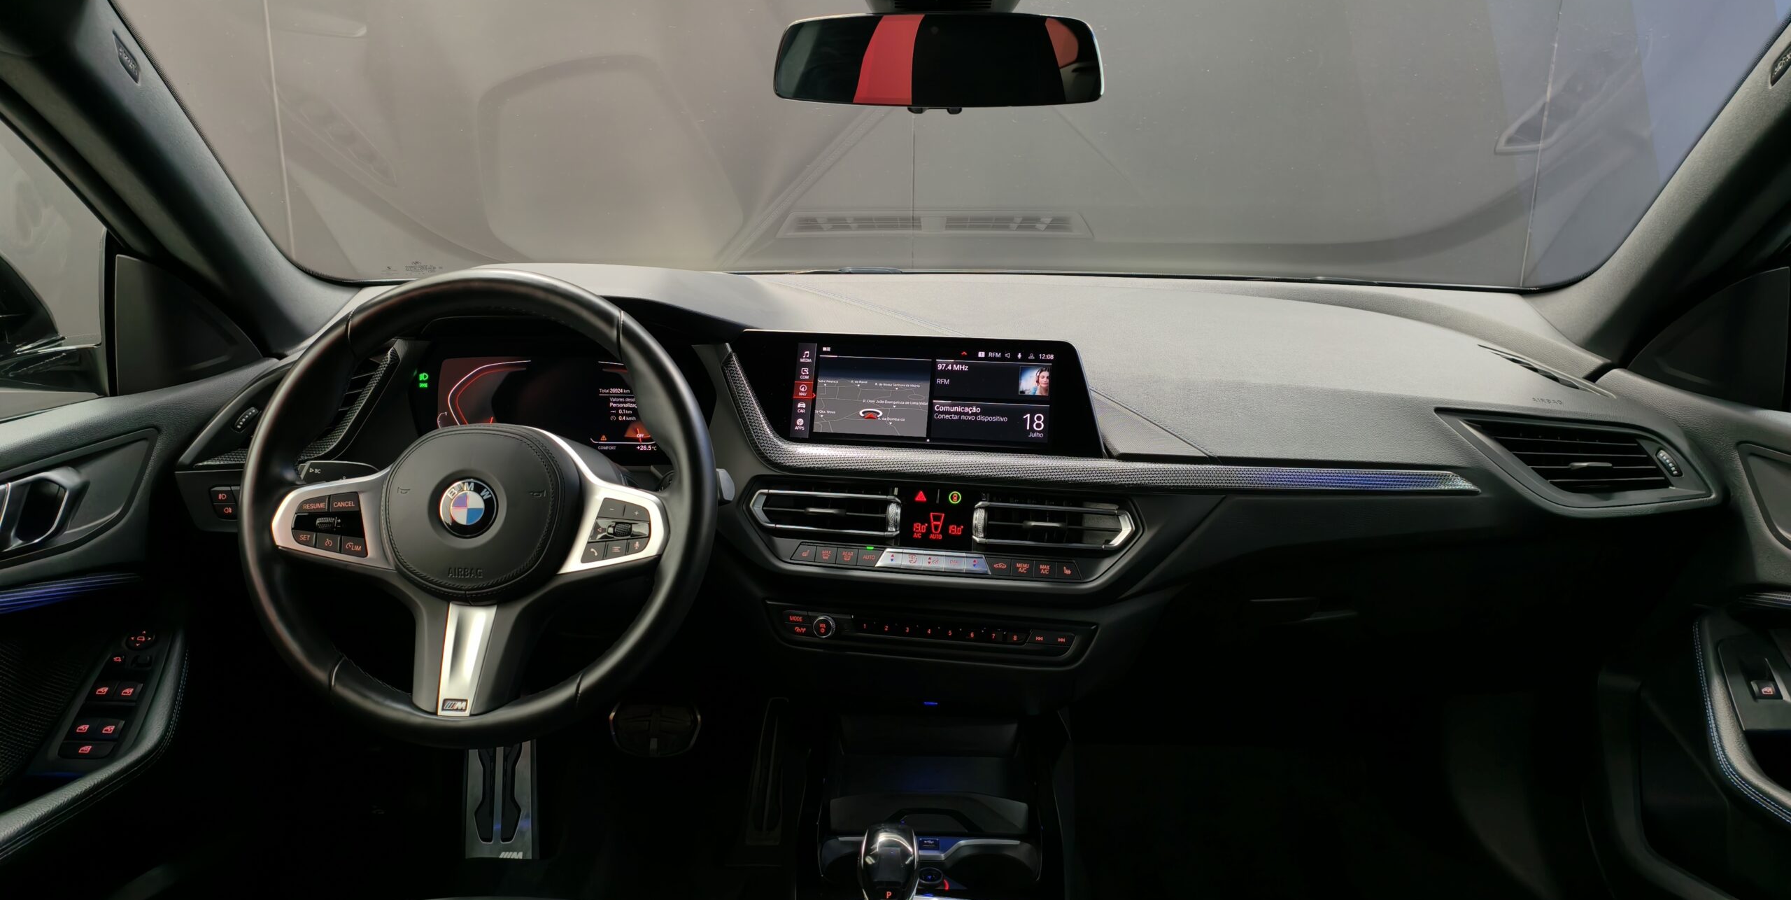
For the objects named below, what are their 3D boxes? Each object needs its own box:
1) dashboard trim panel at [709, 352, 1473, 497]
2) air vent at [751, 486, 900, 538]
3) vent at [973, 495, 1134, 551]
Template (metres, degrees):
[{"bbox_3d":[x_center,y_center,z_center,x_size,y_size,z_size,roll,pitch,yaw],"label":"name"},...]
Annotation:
[{"bbox_3d":[0.178,-0.028,1.107,0.675,0.110,0.060,2,4,4],"label":"dashboard trim panel"},{"bbox_3d":[-0.067,0.059,1.143,0.140,0.037,0.045,2,9,7],"label":"air vent"},{"bbox_3d":[0.149,0.069,1.127,0.148,0.039,0.045,2,9,7],"label":"vent"}]

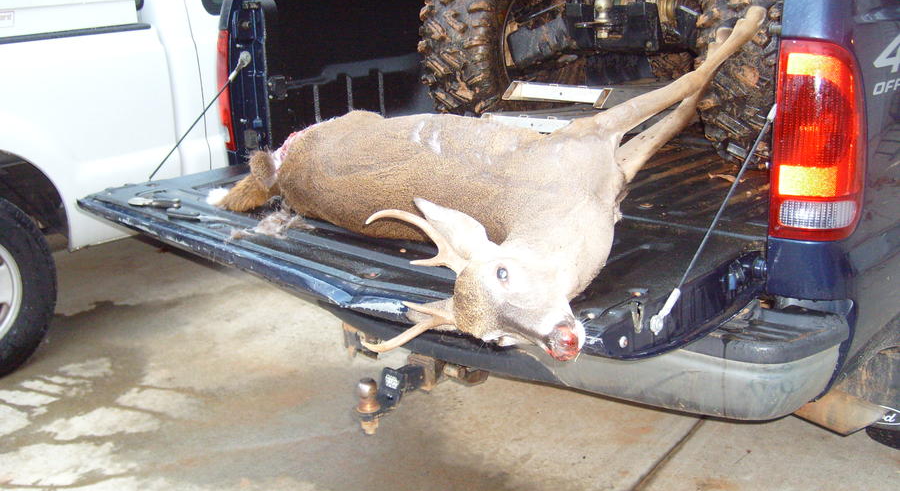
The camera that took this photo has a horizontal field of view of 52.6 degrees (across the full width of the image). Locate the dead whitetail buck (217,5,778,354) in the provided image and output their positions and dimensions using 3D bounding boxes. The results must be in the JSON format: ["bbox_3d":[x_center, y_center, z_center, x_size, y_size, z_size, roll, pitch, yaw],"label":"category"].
[{"bbox_3d":[0.066,-0.234,1.994,1.120,0.520,1.220,-16,22,-40],"label":"dead whitetail buck"}]

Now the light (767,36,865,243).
[{"bbox_3d":[0.665,-0.181,1.618,0.142,0.366,0.125,13,22,41],"label":"light"}]

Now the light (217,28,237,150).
[{"bbox_3d":[-0.667,-0.482,2.808,0.142,0.366,0.125,13,22,41],"label":"light"}]

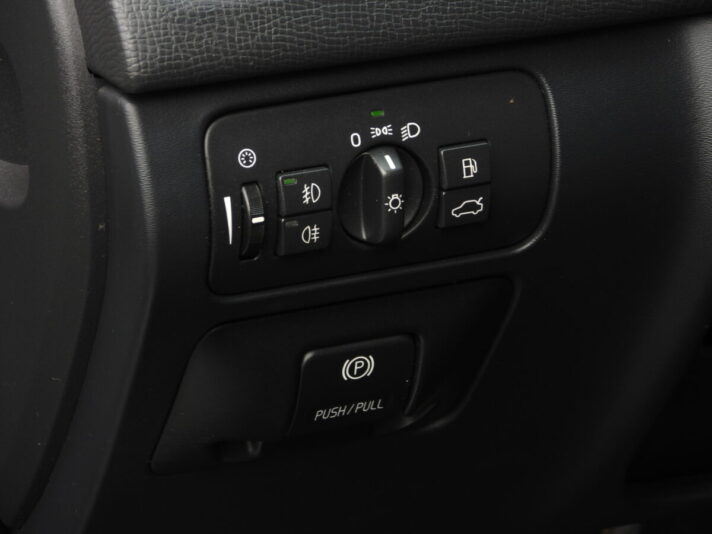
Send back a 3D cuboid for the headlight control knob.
[{"bbox_3d":[0.012,-0.028,1.530,0.040,0.040,0.017,-9,21,-30],"label":"headlight control knob"}]

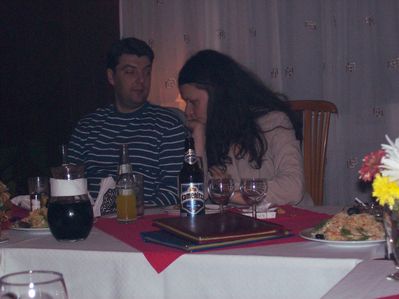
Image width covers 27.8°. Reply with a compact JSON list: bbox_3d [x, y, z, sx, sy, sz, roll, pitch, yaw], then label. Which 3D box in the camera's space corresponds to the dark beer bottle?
[{"bbox_3d":[-0.020,0.096,2.278,0.068,0.260,0.068,-1,3,0],"label":"dark beer bottle"}]

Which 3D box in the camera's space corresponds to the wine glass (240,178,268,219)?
[{"bbox_3d":[0.157,0.154,2.301,0.077,0.136,0.077,-1,3,0],"label":"wine glass"}]

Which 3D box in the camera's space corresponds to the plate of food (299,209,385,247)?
[{"bbox_3d":[0.390,0.191,2.053,0.260,0.080,0.260,-1,3,0],"label":"plate of food"}]

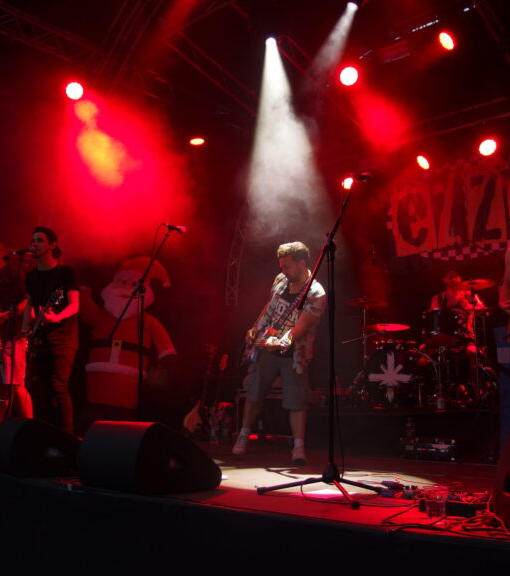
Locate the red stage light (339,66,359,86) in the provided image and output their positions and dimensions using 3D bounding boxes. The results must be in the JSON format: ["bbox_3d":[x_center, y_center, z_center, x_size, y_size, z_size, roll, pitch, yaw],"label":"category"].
[{"bbox_3d":[1.136,-2.586,7.503,0.260,0.260,0.300,-1,30,7],"label":"red stage light"}]

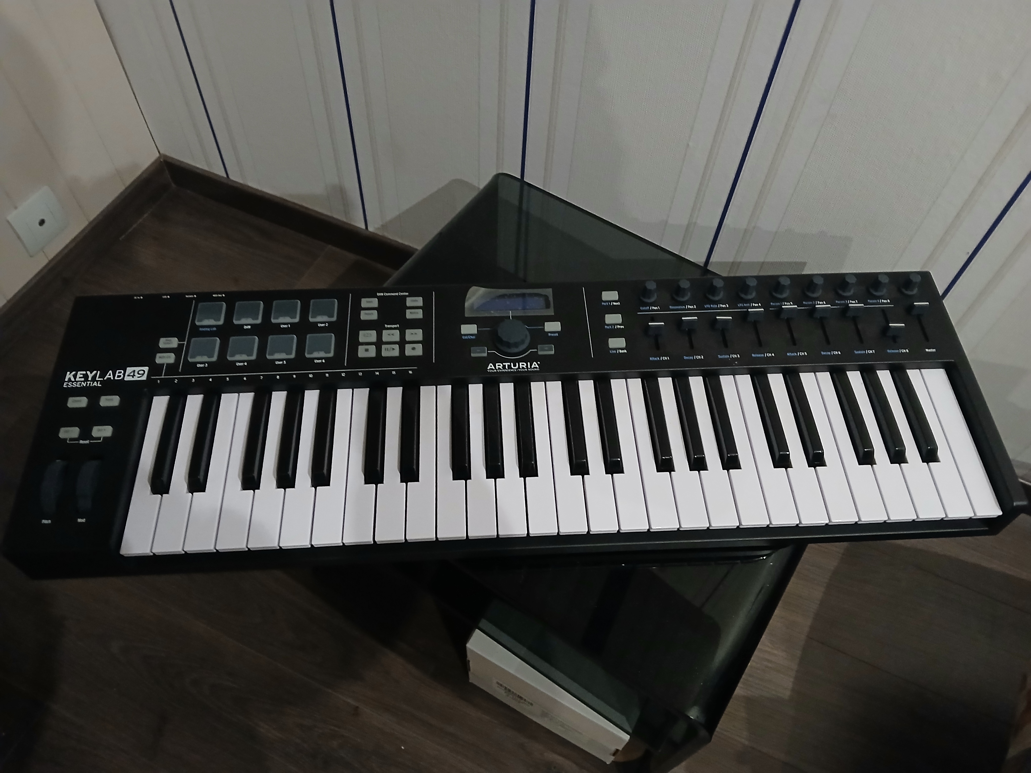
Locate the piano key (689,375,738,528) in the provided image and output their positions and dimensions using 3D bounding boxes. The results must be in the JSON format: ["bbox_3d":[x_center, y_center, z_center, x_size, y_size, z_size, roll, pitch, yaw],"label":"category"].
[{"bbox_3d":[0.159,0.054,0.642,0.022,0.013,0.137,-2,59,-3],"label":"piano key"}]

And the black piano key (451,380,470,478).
[{"bbox_3d":[-0.044,0.035,0.633,0.014,0.011,0.089,-2,58,-3],"label":"black piano key"}]

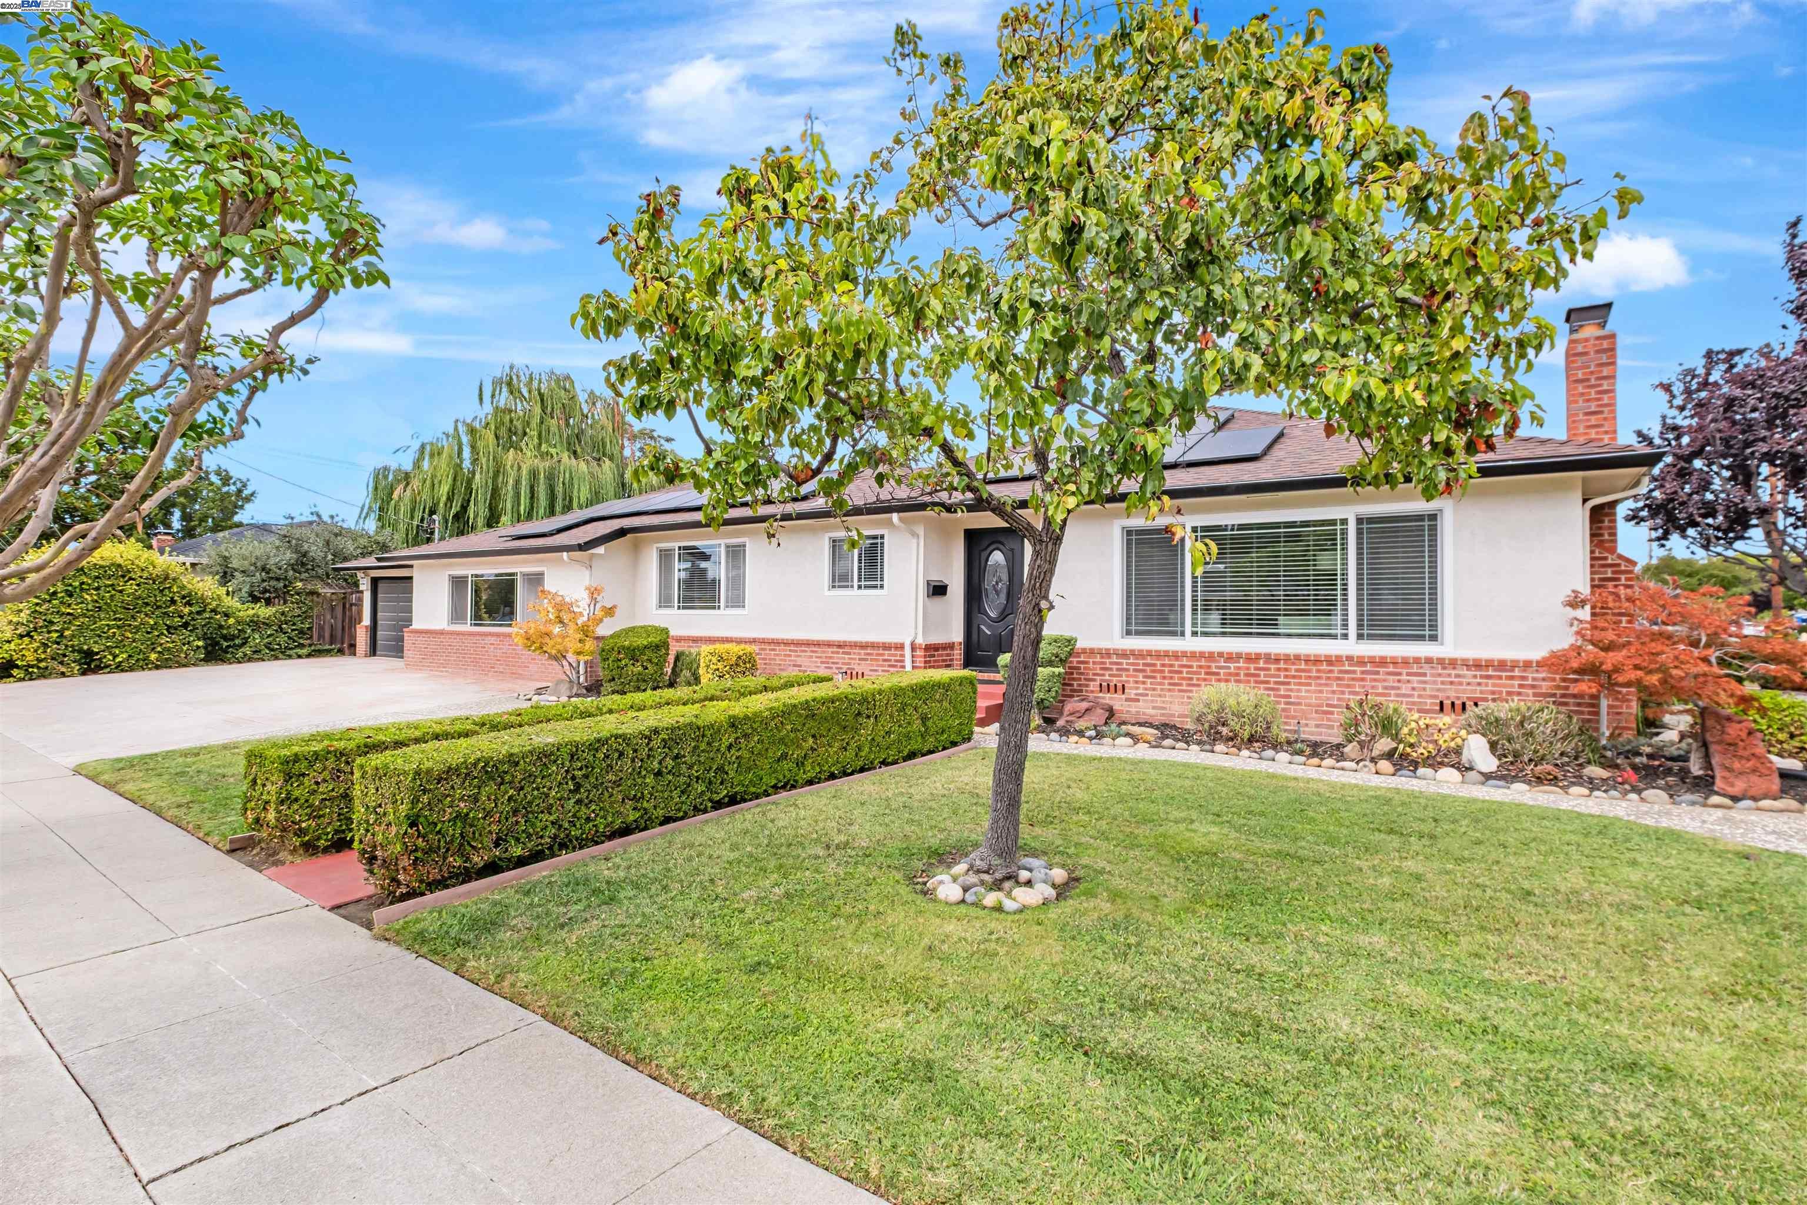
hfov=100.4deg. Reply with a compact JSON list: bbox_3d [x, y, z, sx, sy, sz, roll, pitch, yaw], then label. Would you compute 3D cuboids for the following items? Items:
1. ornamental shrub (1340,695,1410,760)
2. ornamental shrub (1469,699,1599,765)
[{"bbox_3d":[4.465,1.174,7.150,0.570,0.580,0.520,0,-1,32],"label":"ornamental shrub"},{"bbox_3d":[5.484,1.130,6.550,0.920,0.520,0.800,0,-1,32],"label":"ornamental shrub"}]

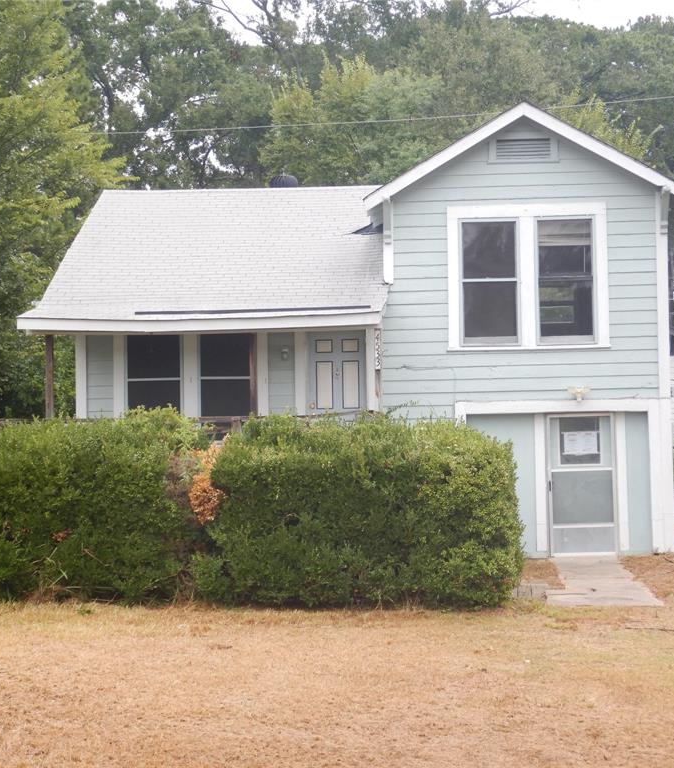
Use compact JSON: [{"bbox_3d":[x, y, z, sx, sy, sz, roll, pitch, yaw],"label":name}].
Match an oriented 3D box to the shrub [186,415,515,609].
[{"bbox_3d":[0.224,1.309,18.883,3.379,1.870,1.900,-1,-2,6],"label":"shrub"}]

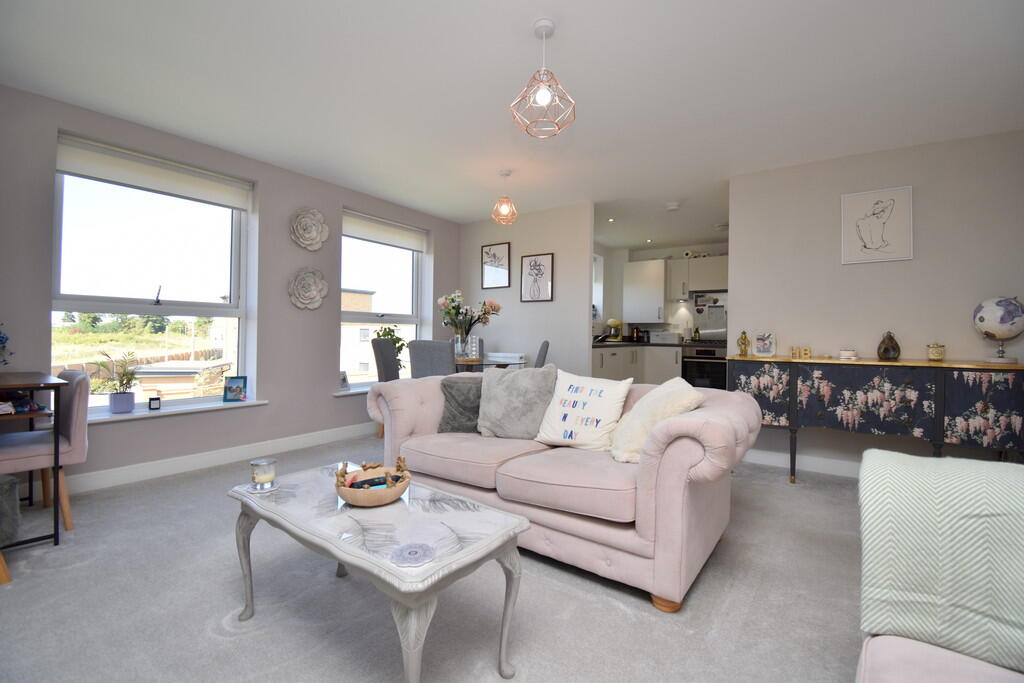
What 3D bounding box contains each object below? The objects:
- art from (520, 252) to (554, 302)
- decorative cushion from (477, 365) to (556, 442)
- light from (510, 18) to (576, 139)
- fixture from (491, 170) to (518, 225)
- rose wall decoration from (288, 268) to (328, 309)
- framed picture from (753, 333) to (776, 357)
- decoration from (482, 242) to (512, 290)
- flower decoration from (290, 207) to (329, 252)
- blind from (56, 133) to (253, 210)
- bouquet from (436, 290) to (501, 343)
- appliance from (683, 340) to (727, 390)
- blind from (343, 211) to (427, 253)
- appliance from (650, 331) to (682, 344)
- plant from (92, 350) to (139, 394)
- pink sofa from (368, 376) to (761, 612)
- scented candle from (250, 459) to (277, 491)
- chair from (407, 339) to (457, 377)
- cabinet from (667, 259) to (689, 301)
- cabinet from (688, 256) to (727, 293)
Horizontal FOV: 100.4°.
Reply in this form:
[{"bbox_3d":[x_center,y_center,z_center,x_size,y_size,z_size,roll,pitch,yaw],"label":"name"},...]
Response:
[{"bbox_3d":[0.267,-0.702,4.760,0.425,0.520,0.025,2,1,36],"label":"art"},{"bbox_3d":[0.026,0.351,2.500,0.440,0.430,0.150,2,-19,25],"label":"decorative cushion"},{"bbox_3d":[0.137,-1.156,1.850,0.283,0.465,0.283,1,1,0],"label":"light"},{"bbox_3d":[-0.062,-1.208,3.557,0.212,0.405,0.212,1,1,0],"label":"fixture"},{"bbox_3d":[-1.743,-0.448,3.665,0.070,0.367,0.355,1,1,35],"label":"rose wall decoration"},{"bbox_3d":[1.921,0.025,3.253,0.165,0.190,0.030,1,1,35],"label":"framed picture"},{"bbox_3d":[-0.204,-0.895,5.099,0.425,0.525,0.025,2,1,36],"label":"decoration"},{"bbox_3d":[-1.756,-0.976,3.729,0.055,0.355,0.345,1,1,35],"label":"flower decoration"},{"bbox_3d":[-2.430,-1.149,3.012,0.060,0.235,1.090,2,1,36],"label":"blind"},{"bbox_3d":[-0.433,-0.249,4.250,0.600,0.520,0.470,1,1,0],"label":"bouquet"},{"bbox_3d":[2.782,0.386,5.990,0.595,0.595,0.540,2,1,36],"label":"appliance"},{"bbox_3d":[-1.321,-1.155,4.543,0.060,0.235,1.100,2,1,36],"label":"blind"},{"bbox_3d":[2.201,-0.050,6.075,0.400,0.165,0.200,1,1,35],"label":"appliance"},{"bbox_3d":[-2.603,0.203,2.794,0.210,0.280,0.240,2,1,36],"label":"plant"},{"bbox_3d":[0.209,0.606,2.348,2.000,0.740,0.950,1,1,35],"label":"pink sofa"},{"bbox_3d":[-0.854,0.459,1.468,0.080,0.092,0.080,0,1,-30],"label":"scented candle"},{"bbox_3d":[-0.606,0.465,3.930,0.440,0.960,0.580,1,1,19],"label":"chair"},{"bbox_3d":[2.468,-0.877,6.212,0.295,0.585,0.330,1,1,35],"label":"cabinet"},{"bbox_3d":[2.879,-0.950,6.088,0.585,0.455,0.320,2,1,36],"label":"cabinet"}]

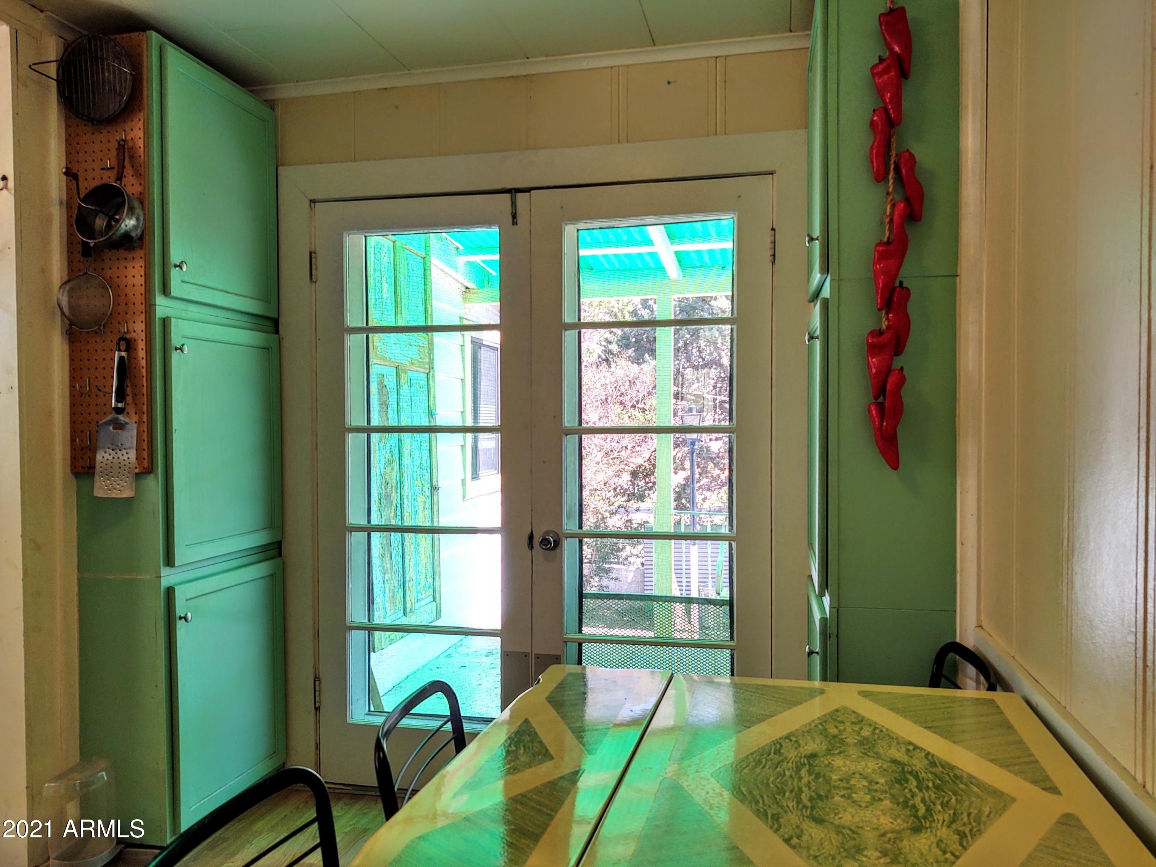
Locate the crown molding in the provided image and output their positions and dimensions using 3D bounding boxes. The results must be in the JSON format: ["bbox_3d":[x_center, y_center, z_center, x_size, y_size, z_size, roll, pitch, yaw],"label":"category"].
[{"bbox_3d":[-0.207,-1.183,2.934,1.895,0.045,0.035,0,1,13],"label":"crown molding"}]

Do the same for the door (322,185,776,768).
[{"bbox_3d":[-0.146,0.210,2.983,1.548,2.018,0.050,0,1,13],"label":"door"}]

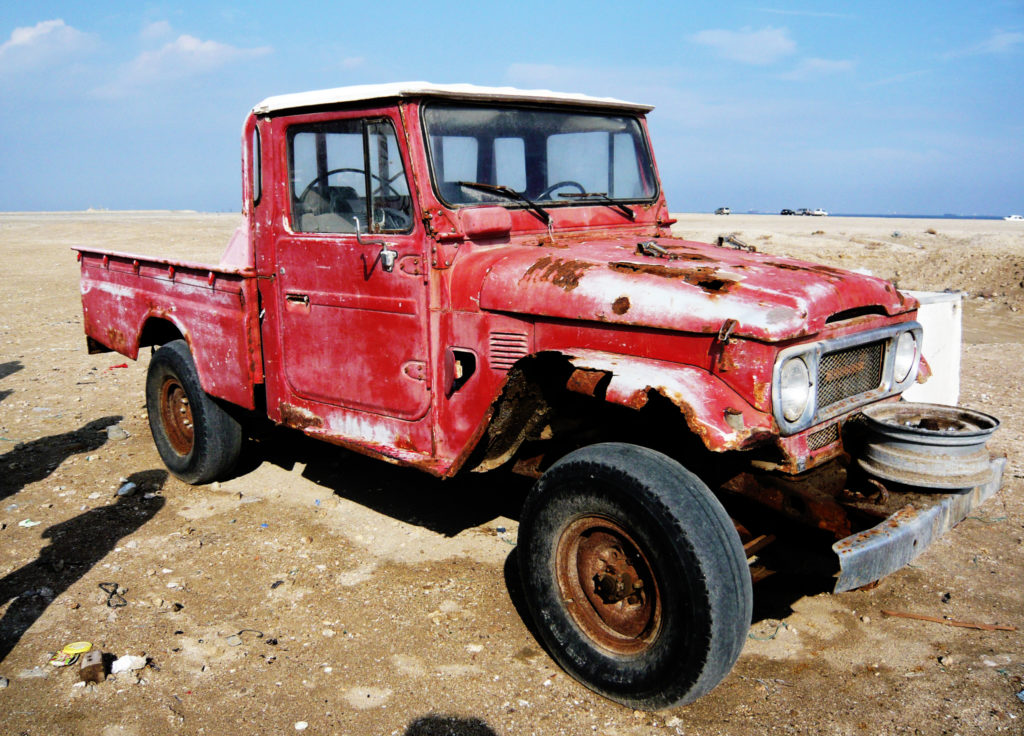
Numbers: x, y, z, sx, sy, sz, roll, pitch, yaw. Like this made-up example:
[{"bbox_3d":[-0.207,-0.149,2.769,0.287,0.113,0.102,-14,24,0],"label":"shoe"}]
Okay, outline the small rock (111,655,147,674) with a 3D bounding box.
[{"bbox_3d":[-1.291,0.998,2.789,0.100,0.045,0.065,0,11,0],"label":"small rock"}]

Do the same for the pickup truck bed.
[{"bbox_3d":[-1.374,-0.372,5.092,2.200,0.660,1.660,12,16,43],"label":"pickup truck bed"}]

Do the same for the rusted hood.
[{"bbox_3d":[0.734,-0.322,3.008,1.150,0.260,1.240,10,15,43],"label":"rusted hood"}]

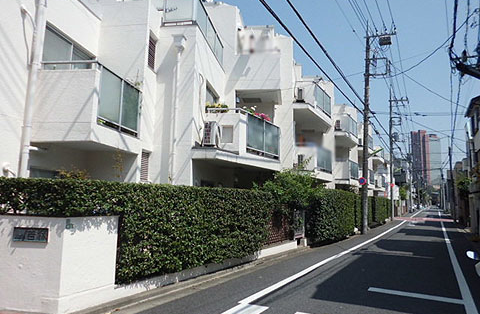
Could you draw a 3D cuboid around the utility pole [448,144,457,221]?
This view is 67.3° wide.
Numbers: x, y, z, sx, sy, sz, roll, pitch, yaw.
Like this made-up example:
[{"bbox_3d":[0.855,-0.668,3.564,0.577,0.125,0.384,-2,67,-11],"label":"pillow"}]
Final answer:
[{"bbox_3d":[19.681,2.394,33.223,0.320,6.911,0.320,-3,-8,29],"label":"utility pole"}]

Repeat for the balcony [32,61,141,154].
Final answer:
[{"bbox_3d":[-3.164,-0.939,7.789,1.257,1.535,1.957,0,-7,9],"label":"balcony"}]

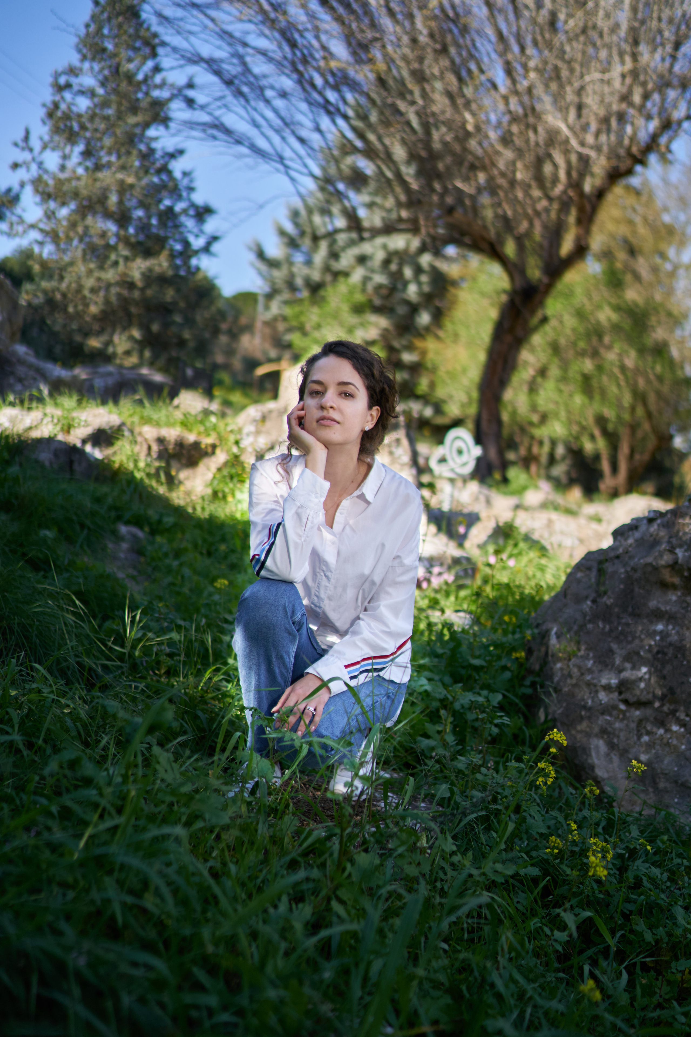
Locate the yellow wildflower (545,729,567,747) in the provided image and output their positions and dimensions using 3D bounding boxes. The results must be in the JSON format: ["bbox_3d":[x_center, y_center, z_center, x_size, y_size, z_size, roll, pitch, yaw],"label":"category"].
[{"bbox_3d":[0.449,0.467,2.150,0.048,0.038,0.046,0,5,0],"label":"yellow wildflower"}]

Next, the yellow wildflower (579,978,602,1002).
[{"bbox_3d":[0.341,0.655,1.400,0.033,0.034,0.031,0,5,0],"label":"yellow wildflower"}]

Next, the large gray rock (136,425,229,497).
[{"bbox_3d":[-0.859,-0.300,5.300,0.490,0.400,0.420,0,5,0],"label":"large gray rock"}]

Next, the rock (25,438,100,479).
[{"bbox_3d":[-1.493,-0.313,5.300,0.420,0.240,0.330,0,5,0],"label":"rock"}]

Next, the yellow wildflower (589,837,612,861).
[{"bbox_3d":[0.487,0.629,1.920,0.045,0.046,0.043,0,5,0],"label":"yellow wildflower"}]

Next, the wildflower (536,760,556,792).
[{"bbox_3d":[0.422,0.542,2.120,0.043,0.067,0.041,0,5,0],"label":"wildflower"}]

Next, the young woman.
[{"bbox_3d":[-0.042,0.108,2.270,0.460,1.030,0.600,1,5,15],"label":"young woman"}]

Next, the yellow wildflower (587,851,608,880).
[{"bbox_3d":[0.433,0.596,1.730,0.035,0.050,0.033,0,5,0],"label":"yellow wildflower"}]

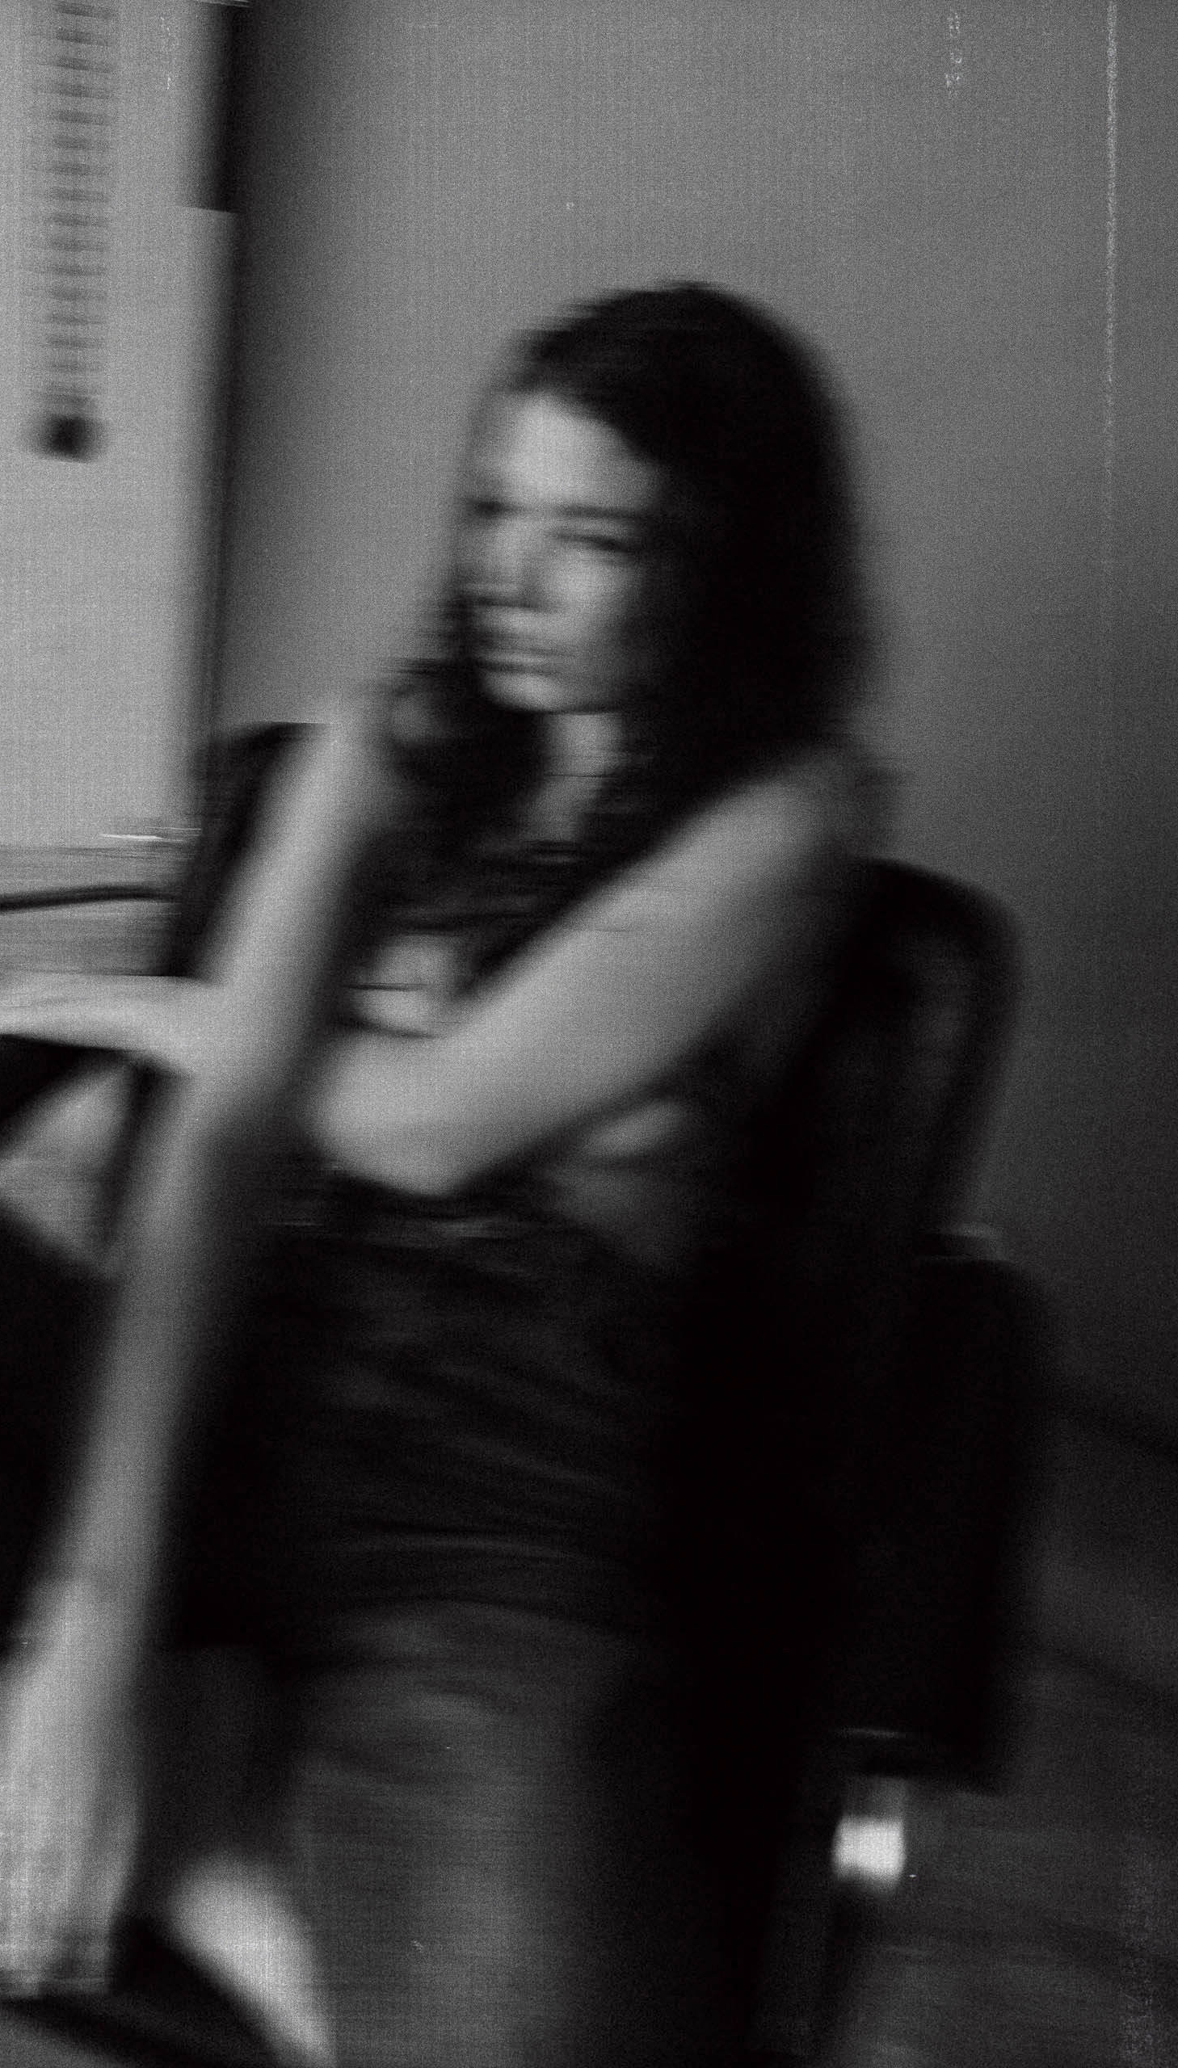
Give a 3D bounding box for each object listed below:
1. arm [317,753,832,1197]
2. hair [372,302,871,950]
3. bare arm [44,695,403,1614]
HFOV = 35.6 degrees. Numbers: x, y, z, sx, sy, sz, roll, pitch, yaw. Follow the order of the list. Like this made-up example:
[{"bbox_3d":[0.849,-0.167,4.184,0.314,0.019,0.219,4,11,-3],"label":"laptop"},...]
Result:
[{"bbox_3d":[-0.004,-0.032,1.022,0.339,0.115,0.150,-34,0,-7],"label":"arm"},{"bbox_3d":[0.028,-0.249,1.102,0.225,0.380,0.250,16,17,37],"label":"hair"},{"bbox_3d":[-0.209,0.054,1.102,0.100,0.581,0.115,9,-20,14],"label":"bare arm"}]

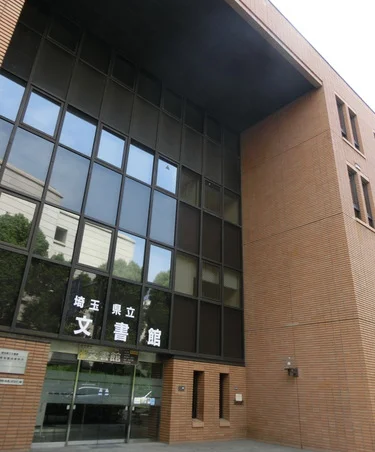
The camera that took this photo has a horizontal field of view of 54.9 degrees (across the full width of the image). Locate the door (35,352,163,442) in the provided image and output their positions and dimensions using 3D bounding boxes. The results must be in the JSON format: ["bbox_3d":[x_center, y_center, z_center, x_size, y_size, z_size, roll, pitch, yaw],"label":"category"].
[{"bbox_3d":[-2.340,4.931,10.268,4.051,2.198,0.115,22,-31,-35],"label":"door"}]

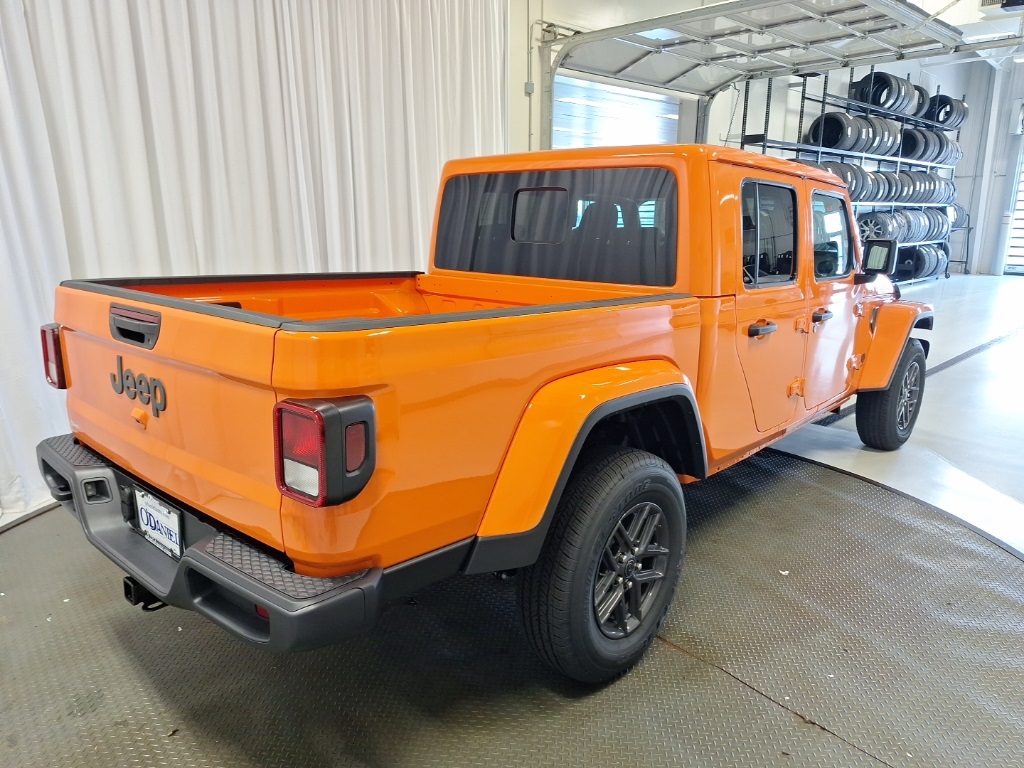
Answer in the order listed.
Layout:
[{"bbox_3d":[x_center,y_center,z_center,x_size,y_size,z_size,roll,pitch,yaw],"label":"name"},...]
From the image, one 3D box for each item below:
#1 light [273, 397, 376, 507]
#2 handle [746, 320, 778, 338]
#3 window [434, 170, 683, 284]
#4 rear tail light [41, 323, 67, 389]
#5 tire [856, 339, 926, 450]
[{"bbox_3d":[-0.434,0.150,1.617,0.170,0.220,0.160,10,16,39],"label":"light"},{"bbox_3d":[1.144,-0.249,3.107,0.060,0.055,0.240,11,16,41],"label":"handle"},{"bbox_3d":[0.133,-0.714,3.100,1.360,0.460,0.035,12,14,40],"label":"window"},{"bbox_3d":[-1.619,-0.106,2.521,0.170,0.220,0.150,10,16,39],"label":"rear tail light"},{"bbox_3d":[2.693,0.075,4.830,0.255,0.810,0.810,11,16,41],"label":"tire"}]

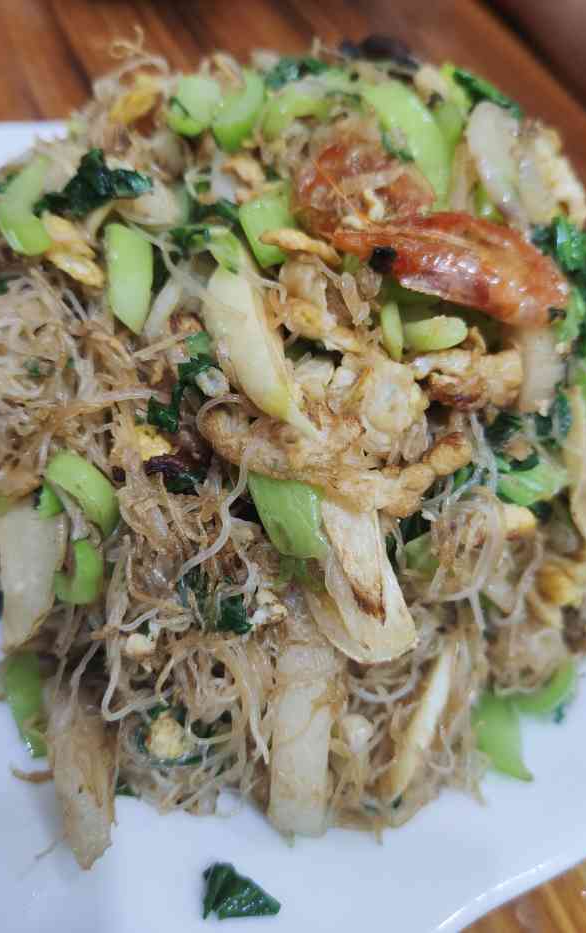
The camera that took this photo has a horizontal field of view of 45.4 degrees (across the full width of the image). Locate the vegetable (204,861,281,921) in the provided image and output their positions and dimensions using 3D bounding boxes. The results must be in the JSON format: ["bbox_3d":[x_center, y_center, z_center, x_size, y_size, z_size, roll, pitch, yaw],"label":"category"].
[{"bbox_3d":[-0.012,0.101,0.167,0.018,0.006,0.010,17,61,10],"label":"vegetable"}]

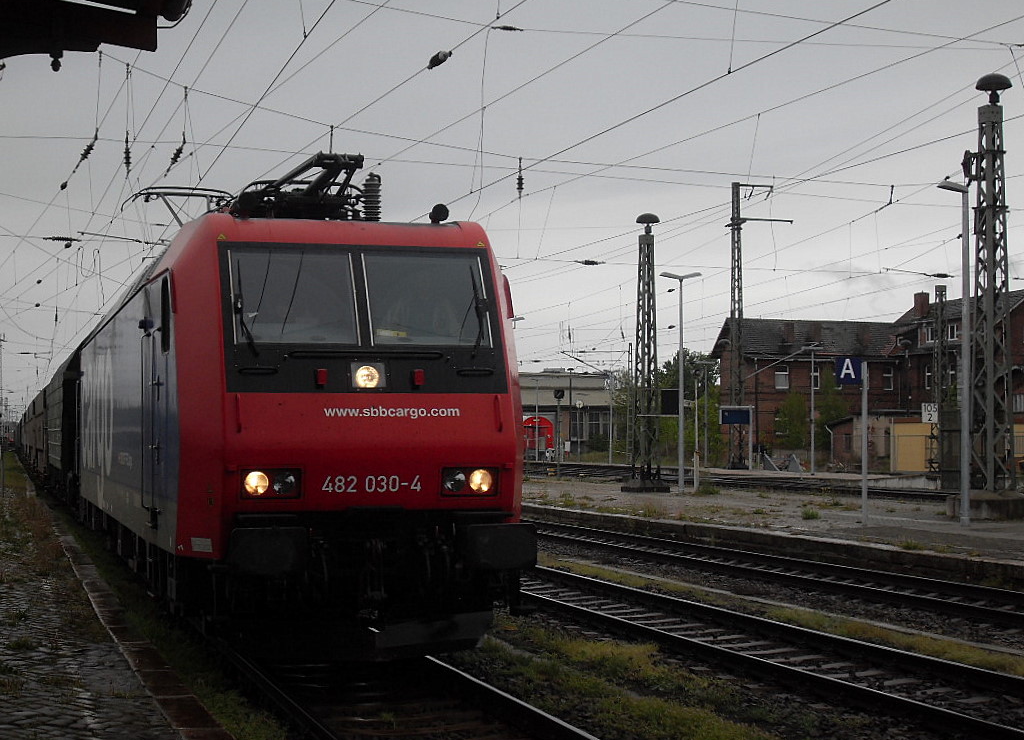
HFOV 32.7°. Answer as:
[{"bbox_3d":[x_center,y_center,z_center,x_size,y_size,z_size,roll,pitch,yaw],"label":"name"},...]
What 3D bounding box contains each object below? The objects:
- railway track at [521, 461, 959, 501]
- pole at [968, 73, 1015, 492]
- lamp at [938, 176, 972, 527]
[{"bbox_3d":[8.843,5.860,92.910,2.600,0.250,54.846,1,-3,-17],"label":"railway track"},{"bbox_3d":[9.933,-1.841,36.183,0.800,8.703,0.800,1,-3,-17],"label":"pole"},{"bbox_3d":[8.254,-0.330,32.664,0.680,6.476,0.260,1,-3,-17],"label":"lamp"}]

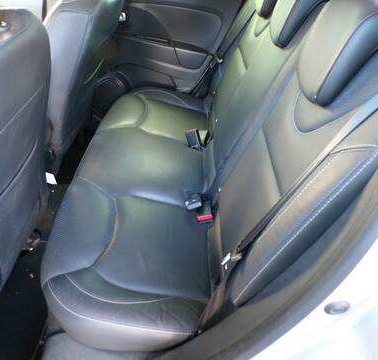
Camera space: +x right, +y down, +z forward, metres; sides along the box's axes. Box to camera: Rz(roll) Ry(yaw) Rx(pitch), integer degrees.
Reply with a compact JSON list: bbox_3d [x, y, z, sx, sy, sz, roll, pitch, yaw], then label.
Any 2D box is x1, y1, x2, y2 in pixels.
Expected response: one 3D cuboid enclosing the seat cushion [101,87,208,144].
[{"bbox_3d":[-0.144,-0.285,1.648,0.470,0.150,0.460,9,39,-5],"label":"seat cushion"}]

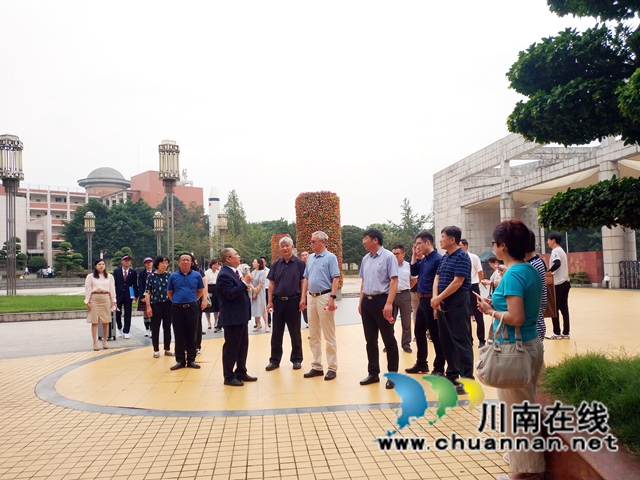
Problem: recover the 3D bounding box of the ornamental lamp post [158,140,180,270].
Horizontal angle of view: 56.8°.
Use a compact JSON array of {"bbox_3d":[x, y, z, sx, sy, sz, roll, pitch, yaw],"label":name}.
[{"bbox_3d":[-9.504,-1.529,37.784,1.250,9.700,1.250,-1,-3,-14],"label":"ornamental lamp post"}]

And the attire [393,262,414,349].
[{"bbox_3d":[1.267,1.019,9.200,0.480,1.390,0.290,-4,-4,45],"label":"attire"}]

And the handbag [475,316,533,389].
[{"bbox_3d":[1.072,0.647,3.420,0.320,0.405,0.150,-3,-3,22],"label":"handbag"}]

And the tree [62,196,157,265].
[{"bbox_3d":[-29.177,-0.485,82.000,12.800,10.600,11.500,-1,-3,-20],"label":"tree"}]

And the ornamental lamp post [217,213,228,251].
[{"bbox_3d":[-10.261,0.210,62.855,1.000,6.500,1.000,-1,-3,-9],"label":"ornamental lamp post"}]

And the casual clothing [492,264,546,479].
[{"bbox_3d":[1.225,0.774,3.650,0.300,1.230,0.420,-3,-3,25],"label":"casual clothing"}]

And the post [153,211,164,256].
[{"bbox_3d":[-16.521,0.286,60.855,1.000,6.500,1.000,-1,-3,-15],"label":"post"}]

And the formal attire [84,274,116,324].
[{"bbox_3d":[-3.928,1.057,10.600,0.550,0.880,0.300,0,-3,-27],"label":"formal attire"}]

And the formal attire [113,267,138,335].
[{"bbox_3d":[-4.066,1.268,12.400,0.510,1.400,0.320,-1,-3,-19],"label":"formal attire"}]

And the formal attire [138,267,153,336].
[{"bbox_3d":[-3.588,1.293,12.400,0.440,1.370,0.300,-1,-3,-18],"label":"formal attire"}]

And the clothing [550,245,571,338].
[{"bbox_3d":[3.943,0.828,9.700,0.290,1.480,0.430,-3,-3,34],"label":"clothing"}]

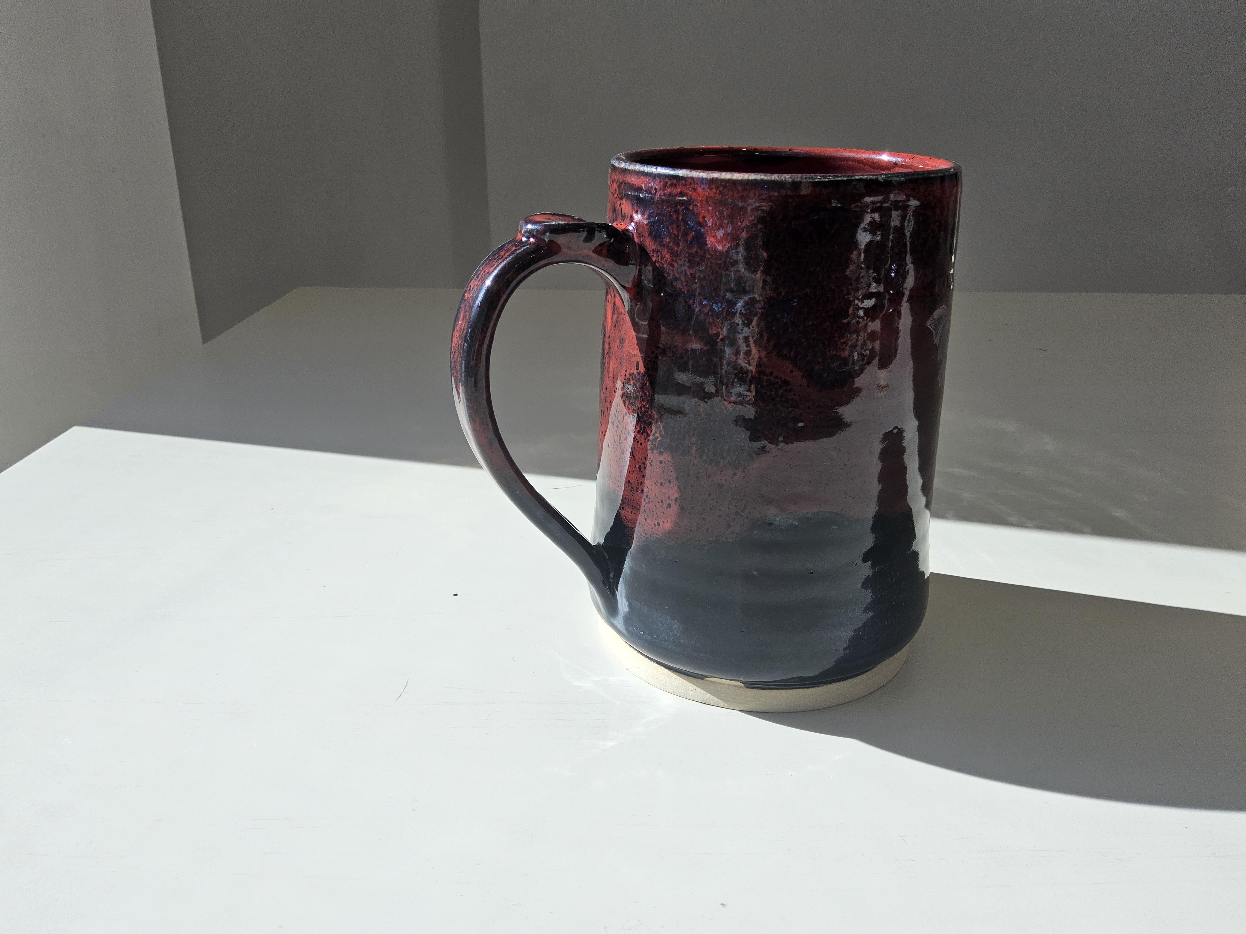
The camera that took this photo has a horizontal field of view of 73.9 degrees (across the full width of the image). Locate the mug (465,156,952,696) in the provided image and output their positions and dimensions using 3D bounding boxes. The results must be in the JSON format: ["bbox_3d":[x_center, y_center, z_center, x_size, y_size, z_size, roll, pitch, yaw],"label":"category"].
[{"bbox_3d":[0.020,-0.012,0.207,0.124,0.122,0.089,-7,18,-26],"label":"mug"}]

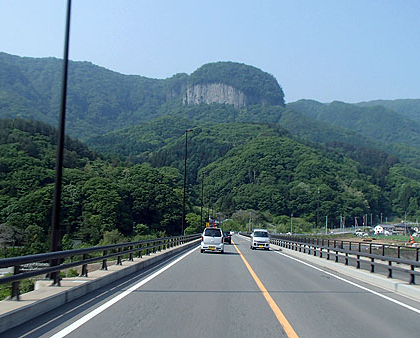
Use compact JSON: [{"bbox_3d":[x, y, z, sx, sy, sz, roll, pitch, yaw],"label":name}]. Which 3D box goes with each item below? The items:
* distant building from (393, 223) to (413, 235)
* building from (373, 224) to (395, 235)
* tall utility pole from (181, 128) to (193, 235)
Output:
[{"bbox_3d":[121.589,37.576,280.000,11.000,7.200,8.000,2,-7,-6],"label":"distant building"},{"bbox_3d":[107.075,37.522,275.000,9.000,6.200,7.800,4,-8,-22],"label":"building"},{"bbox_3d":[-2.280,1.793,45.211,0.900,11.200,0.300,1,-7,0],"label":"tall utility pole"}]

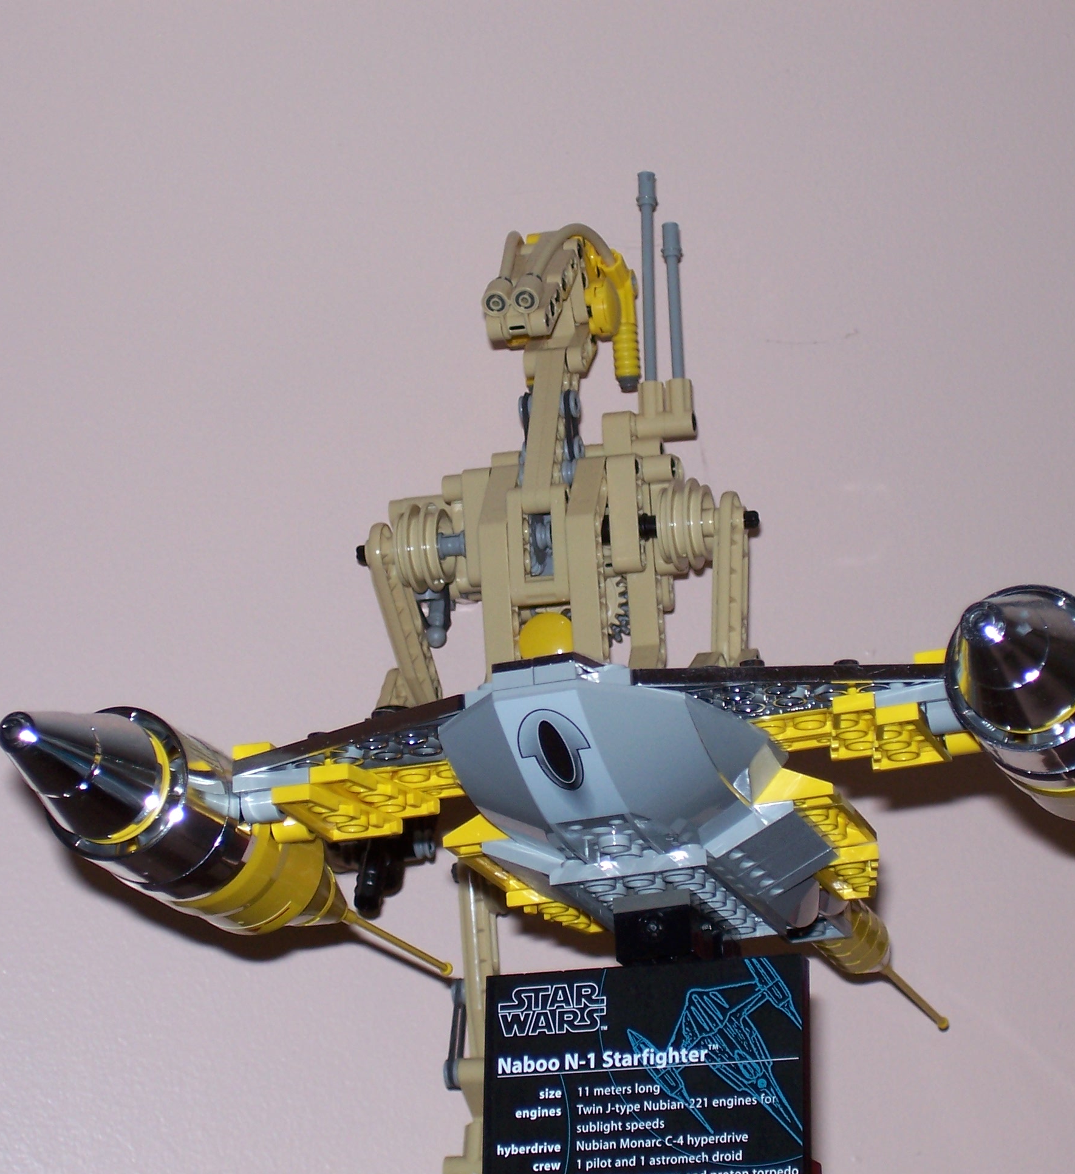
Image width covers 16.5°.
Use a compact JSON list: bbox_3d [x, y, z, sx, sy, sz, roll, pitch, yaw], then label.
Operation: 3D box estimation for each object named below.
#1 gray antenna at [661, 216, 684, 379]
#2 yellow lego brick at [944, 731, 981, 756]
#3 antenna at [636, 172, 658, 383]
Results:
[{"bbox_3d":[0.038,-0.079,1.032,0.006,0.049,0.006,-7,-19,14],"label":"gray antenna"},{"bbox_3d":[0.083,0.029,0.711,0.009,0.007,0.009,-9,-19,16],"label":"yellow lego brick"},{"bbox_3d":[0.031,-0.086,1.037,0.006,0.066,0.006,0,-19,0],"label":"antenna"}]

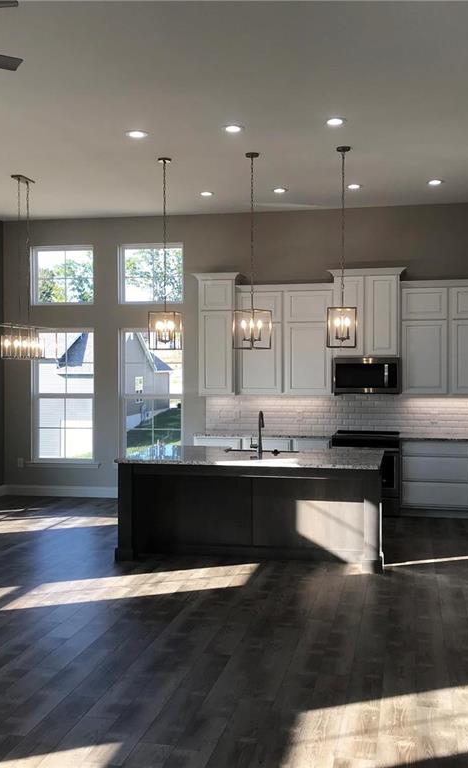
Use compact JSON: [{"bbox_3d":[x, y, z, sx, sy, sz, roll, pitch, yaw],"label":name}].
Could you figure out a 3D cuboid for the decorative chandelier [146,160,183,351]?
[{"bbox_3d":[-0.636,-1.201,7.669,0.280,1.770,0.280,0,1,12],"label":"decorative chandelier"}]

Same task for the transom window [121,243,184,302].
[{"bbox_3d":[-1.056,-1.406,10.695,0.861,0.792,0.119,0,1,12],"label":"transom window"}]

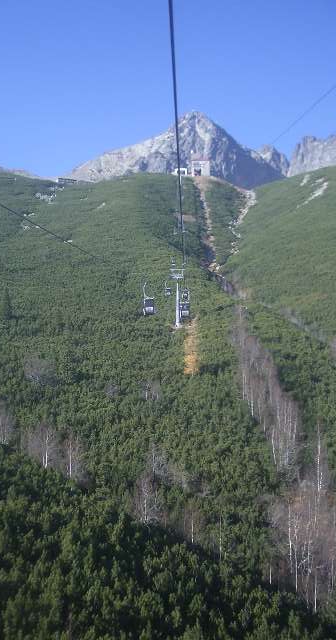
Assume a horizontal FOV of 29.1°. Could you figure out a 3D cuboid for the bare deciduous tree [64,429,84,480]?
[{"bbox_3d":[-15.170,21.820,105.000,3.250,8.440,3.150,0,-3,0],"label":"bare deciduous tree"}]

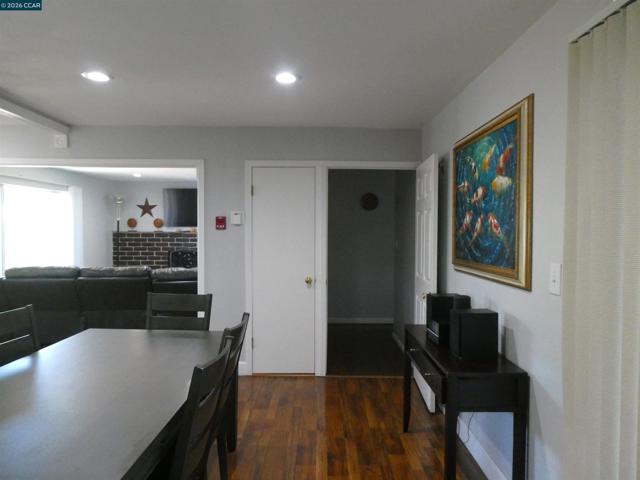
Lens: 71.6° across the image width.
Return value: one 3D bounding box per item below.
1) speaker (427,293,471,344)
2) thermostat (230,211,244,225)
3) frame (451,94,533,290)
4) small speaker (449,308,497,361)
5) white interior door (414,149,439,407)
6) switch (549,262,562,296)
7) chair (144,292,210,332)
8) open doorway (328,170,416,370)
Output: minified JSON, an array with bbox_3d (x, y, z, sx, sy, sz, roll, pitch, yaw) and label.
[{"bbox_3d":[0.832,0.487,2.888,0.215,0.243,0.160,0,1,0],"label":"speaker"},{"bbox_3d":[-0.804,-0.214,4.335,0.122,0.127,0.033,0,1,0],"label":"thermostat"},{"bbox_3d":[0.978,-0.235,2.682,0.045,0.945,1.200,0,1,0],"label":"frame"},{"bbox_3d":[0.819,0.498,2.358,0.200,0.242,0.140,0,1,0],"label":"small speaker"},{"bbox_3d":[0.928,0.332,3.925,0.040,2.020,0.880,0,1,4],"label":"white interior door"},{"bbox_3d":[0.993,0.167,1.879,0.013,0.128,0.080,0,1,0],"label":"switch"},{"bbox_3d":[-1.030,0.880,2.929,0.472,0.980,0.540,0,1,4],"label":"chair"},{"bbox_3d":[0.503,0.324,4.409,0.880,2.040,0.120,0,1,0],"label":"open doorway"}]

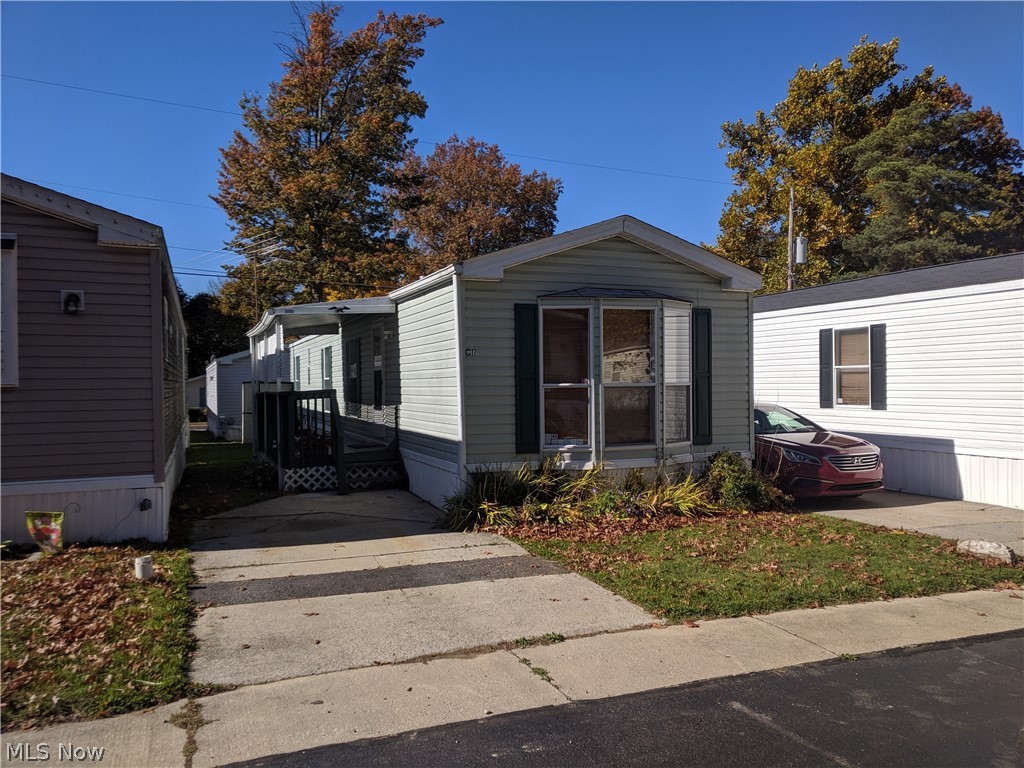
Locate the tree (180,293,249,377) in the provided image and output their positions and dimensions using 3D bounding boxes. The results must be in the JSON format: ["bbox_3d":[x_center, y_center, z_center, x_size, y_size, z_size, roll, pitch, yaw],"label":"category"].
[{"bbox_3d":[-22.500,-2.200,59.000,6.500,9.400,6.500,-1,0,-23],"label":"tree"}]

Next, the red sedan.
[{"bbox_3d":[3.800,1.000,12.750,1.860,1.475,4.850,-1,0,-23],"label":"red sedan"}]

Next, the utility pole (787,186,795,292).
[{"bbox_3d":[12.450,-3.500,34.500,0.280,10.700,0.280,1,0,-23],"label":"utility pole"}]

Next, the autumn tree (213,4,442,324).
[{"bbox_3d":[-6.600,-5.800,27.500,8.200,15.600,8.000,-1,0,-23],"label":"autumn tree"}]

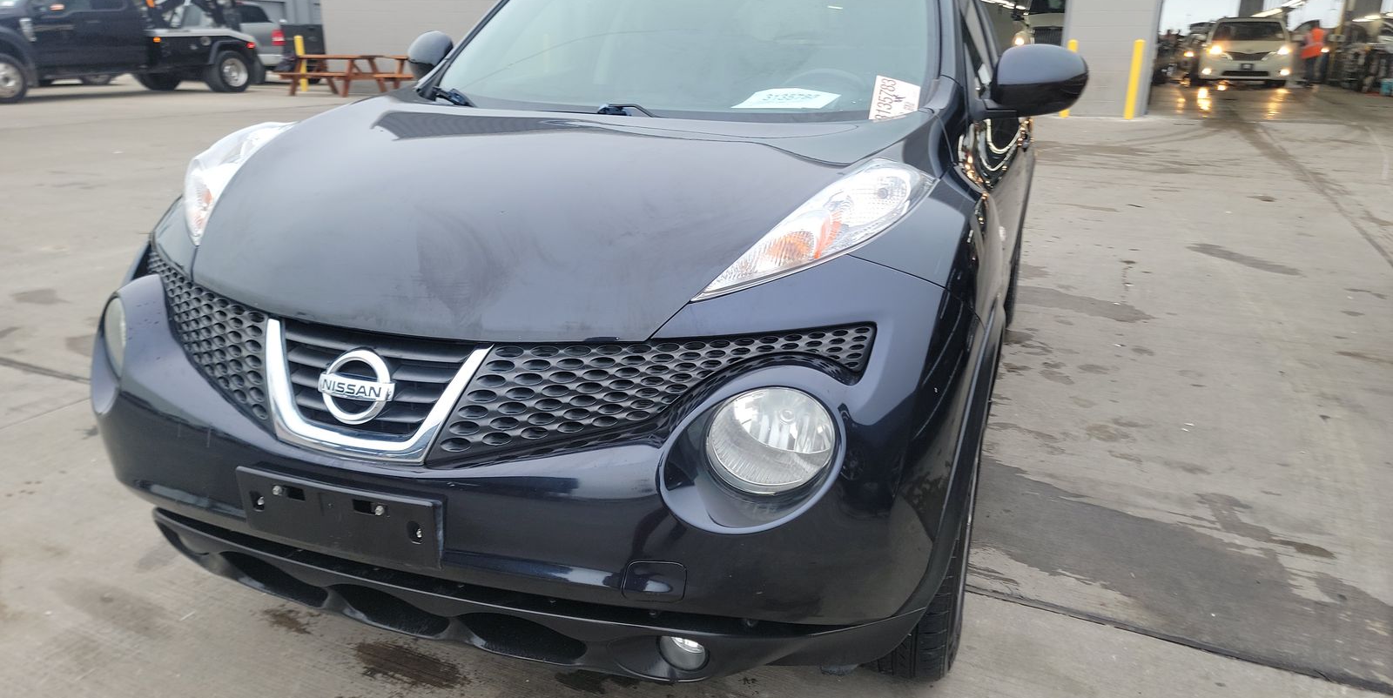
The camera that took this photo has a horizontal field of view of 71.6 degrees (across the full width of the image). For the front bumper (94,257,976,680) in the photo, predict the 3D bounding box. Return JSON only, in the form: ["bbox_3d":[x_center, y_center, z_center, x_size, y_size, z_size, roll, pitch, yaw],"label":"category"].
[{"bbox_3d":[-0.439,0.192,1.687,1.760,0.700,0.600,7,20,18],"label":"front bumper"}]

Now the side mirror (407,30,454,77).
[{"bbox_3d":[-0.805,-0.891,3.027,0.250,0.190,0.160,7,20,18],"label":"side mirror"}]

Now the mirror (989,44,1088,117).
[{"bbox_3d":[0.872,-0.684,2.473,0.250,0.190,0.160,7,20,18],"label":"mirror"}]

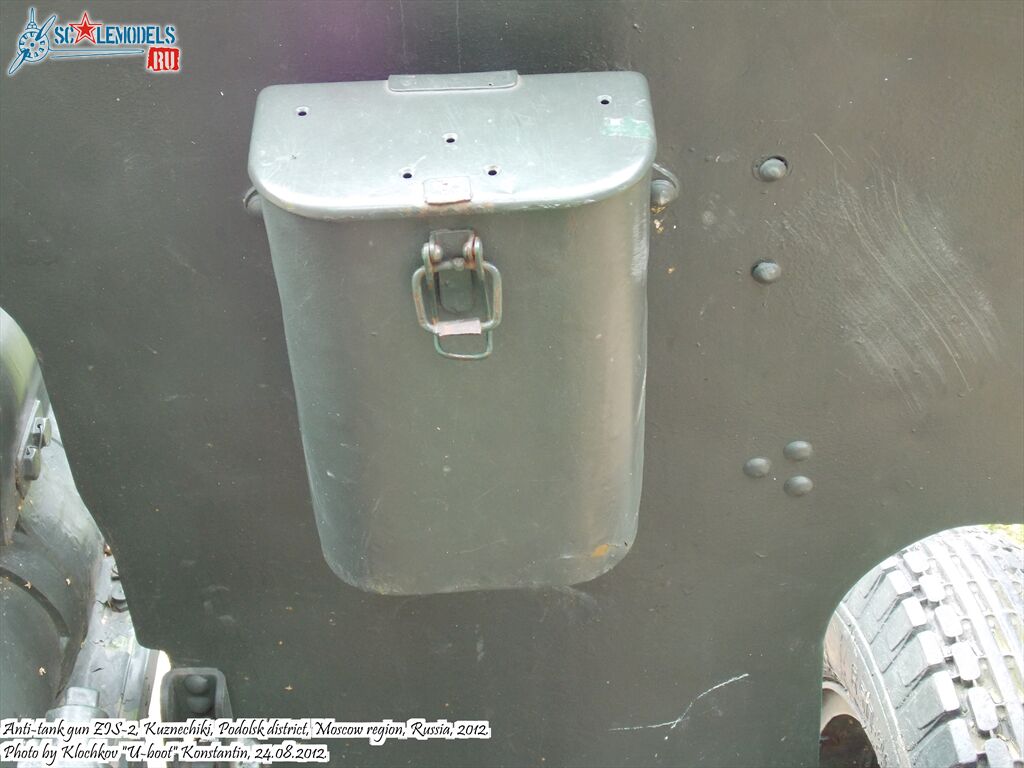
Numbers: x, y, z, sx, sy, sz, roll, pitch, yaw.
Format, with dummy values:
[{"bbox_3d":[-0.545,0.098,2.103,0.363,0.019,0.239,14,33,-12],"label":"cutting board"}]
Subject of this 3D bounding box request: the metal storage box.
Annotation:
[{"bbox_3d":[-0.029,-0.021,0.945,0.224,0.304,0.126,-2,42,0],"label":"metal storage box"}]

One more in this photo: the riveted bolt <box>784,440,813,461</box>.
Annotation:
[{"bbox_3d":[0.204,0.048,1.094,0.021,0.021,0.011,-2,42,0],"label":"riveted bolt"}]

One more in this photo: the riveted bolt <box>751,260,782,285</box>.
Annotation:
[{"bbox_3d":[0.163,-0.071,0.985,0.019,0.019,0.010,-2,42,0],"label":"riveted bolt"}]

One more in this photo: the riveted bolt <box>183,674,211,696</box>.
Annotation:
[{"bbox_3d":[-0.246,0.235,1.200,0.021,0.021,0.011,-2,42,0],"label":"riveted bolt"}]

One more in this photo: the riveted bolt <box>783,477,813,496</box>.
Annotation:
[{"bbox_3d":[0.209,0.074,1.118,0.021,0.021,0.011,-2,42,0],"label":"riveted bolt"}]

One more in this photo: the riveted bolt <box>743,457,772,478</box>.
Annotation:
[{"bbox_3d":[0.176,0.060,1.104,0.021,0.021,0.011,-2,42,0],"label":"riveted bolt"}]

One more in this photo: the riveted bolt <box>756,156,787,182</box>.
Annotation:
[{"bbox_3d":[0.158,-0.130,0.932,0.018,0.018,0.010,-2,42,0],"label":"riveted bolt"}]

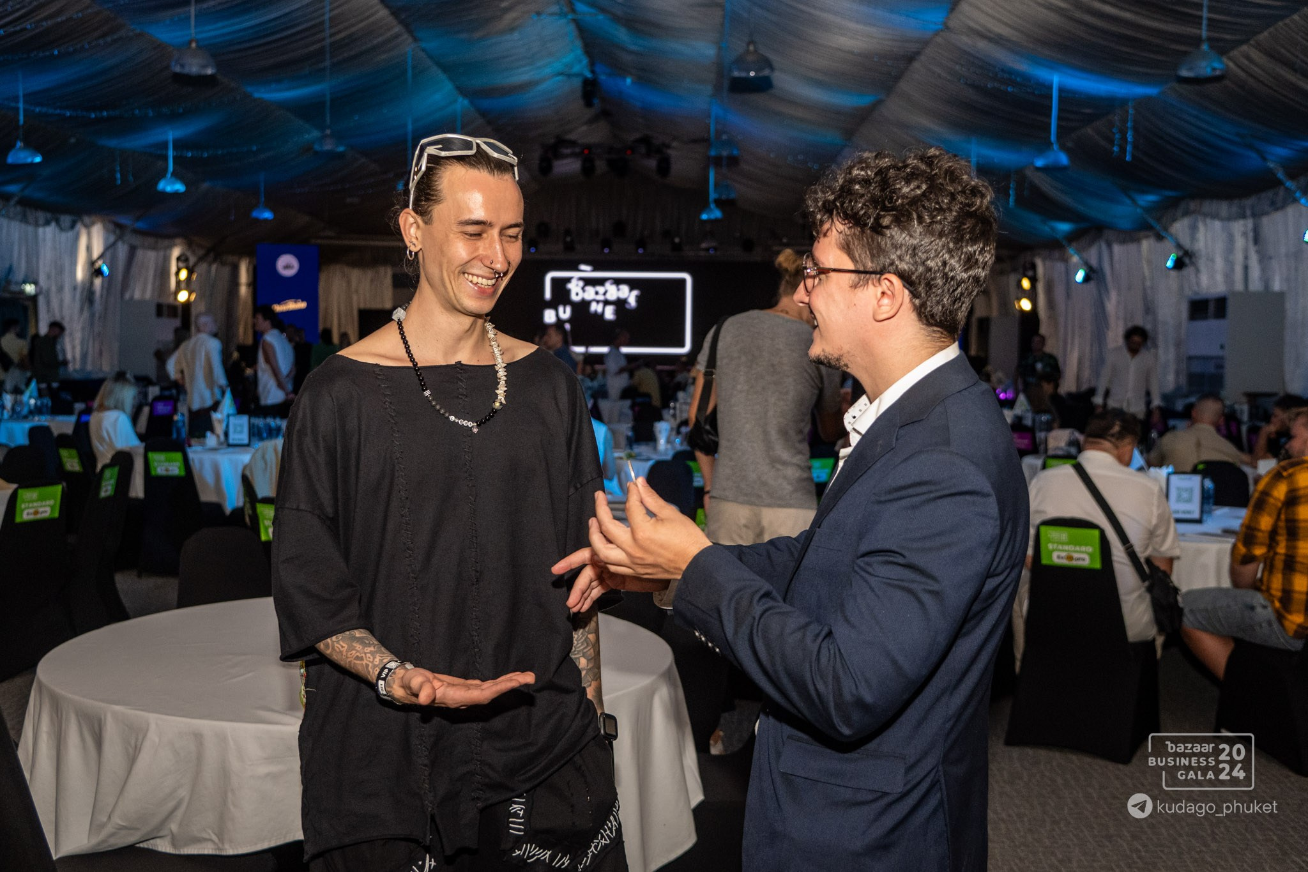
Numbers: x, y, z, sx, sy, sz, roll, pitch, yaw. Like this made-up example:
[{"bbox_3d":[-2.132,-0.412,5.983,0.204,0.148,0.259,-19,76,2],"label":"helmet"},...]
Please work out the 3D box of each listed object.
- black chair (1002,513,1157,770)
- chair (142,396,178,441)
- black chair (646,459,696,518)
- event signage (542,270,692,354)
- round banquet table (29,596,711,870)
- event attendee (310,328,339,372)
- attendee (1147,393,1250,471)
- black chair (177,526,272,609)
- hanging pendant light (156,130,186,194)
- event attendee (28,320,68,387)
[{"bbox_3d":[1.759,0.765,5.127,0.470,0.915,0.560,3,4,30],"label":"black chair"},{"bbox_3d":[-4.841,0.060,12.456,0.460,0.920,0.540,-3,6,-36],"label":"chair"},{"bbox_3d":[0.077,0.608,7.073,0.460,0.910,0.560,1,4,0],"label":"black chair"},{"bbox_3d":[-0.796,-2.675,27.500,3.230,1.820,0.120,1,5,0],"label":"event signage"},{"bbox_3d":[-0.715,0.899,3.248,1.600,0.760,1.600,1,3,0],"label":"round banquet table"},{"bbox_3d":[-4.137,-0.456,16.054,0.480,1.820,0.320,1,3,-6],"label":"event attendee"},{"bbox_3d":[3.354,0.401,7.988,0.620,1.320,0.750,1,3,6],"label":"attendee"},{"bbox_3d":[-1.326,0.769,4.079,0.460,0.910,0.560,-1,4,-28],"label":"black chair"},{"bbox_3d":[-7.587,-4.309,20.000,0.450,1.000,0.450,1,5,0],"label":"hanging pendant light"},{"bbox_3d":[-7.843,-0.687,16.510,0.460,1.650,0.480,-1,5,-15],"label":"event attendee"}]

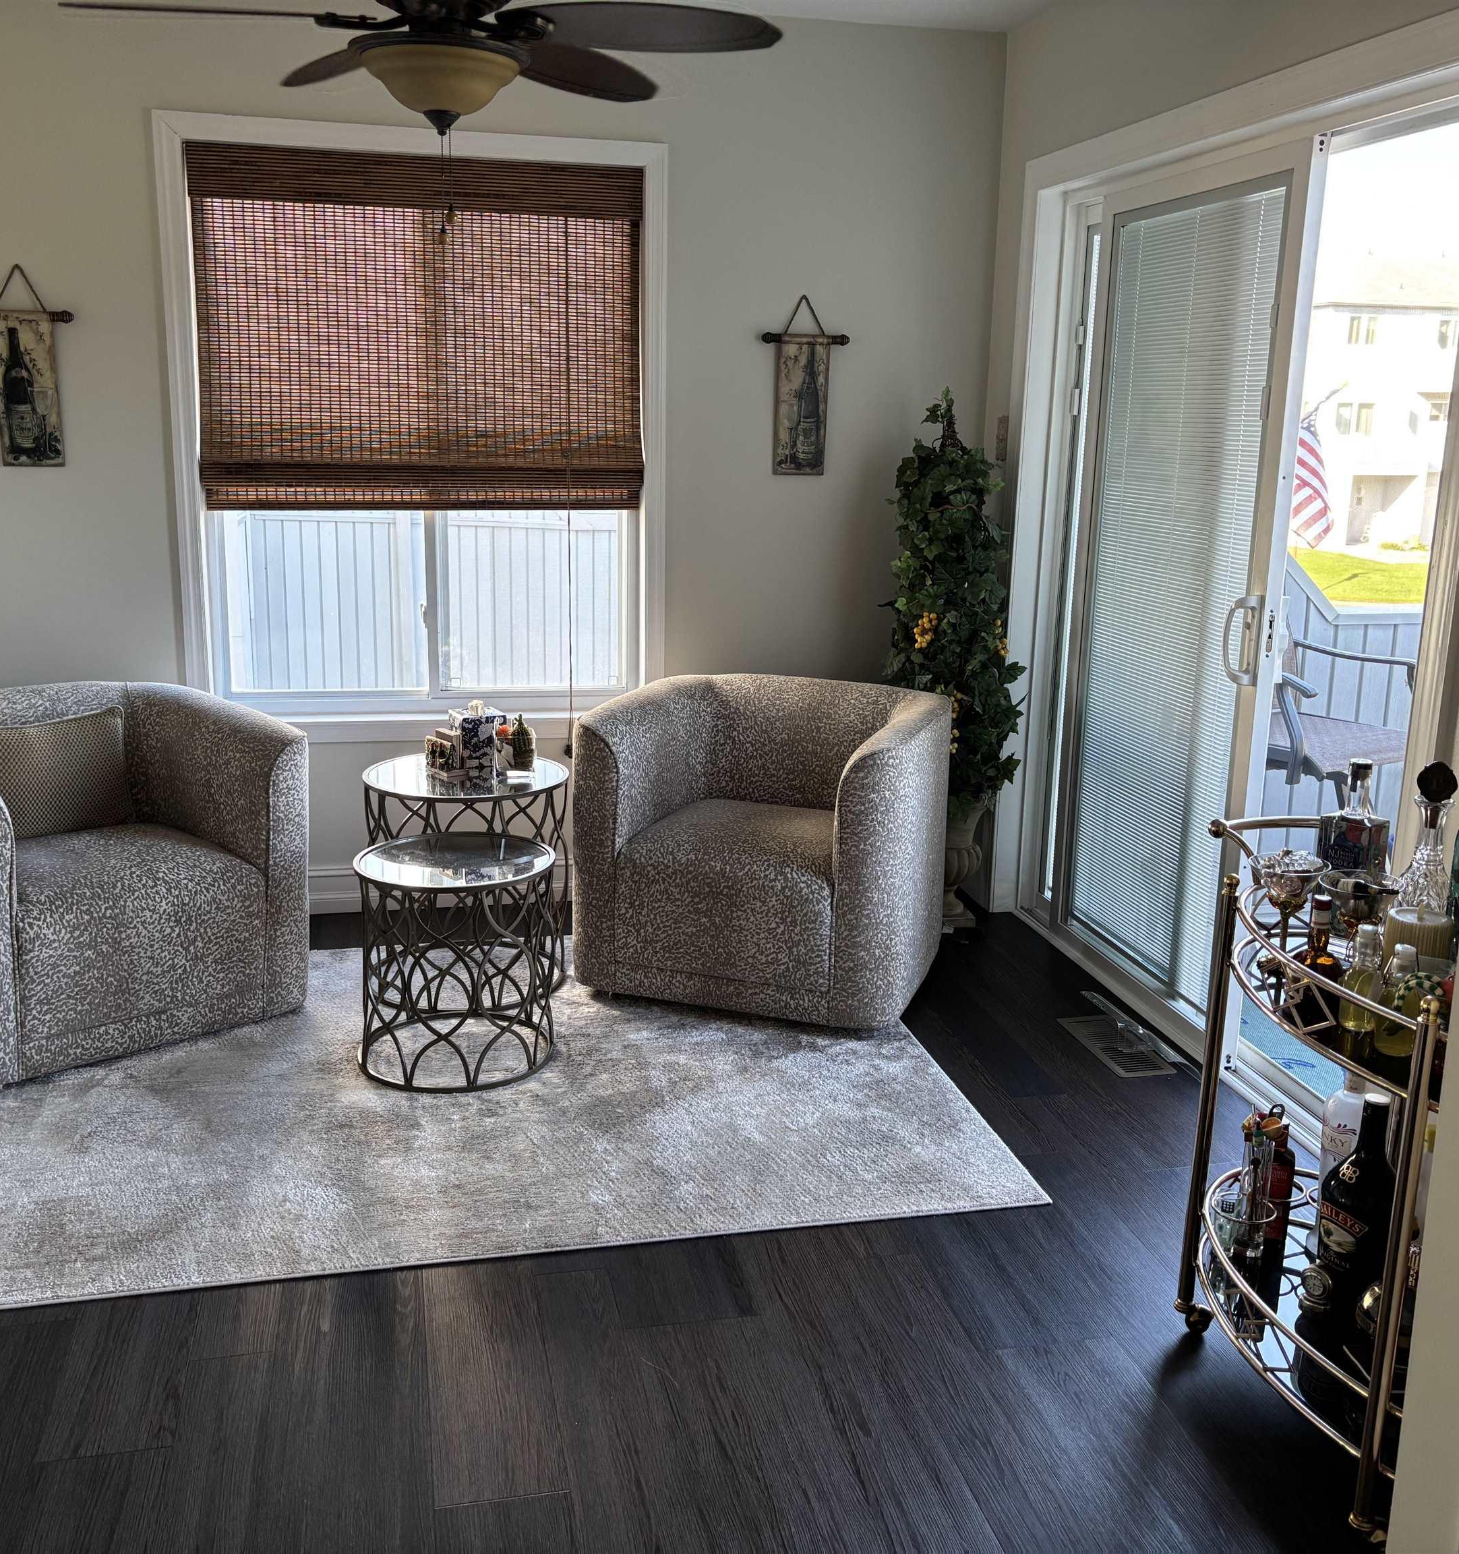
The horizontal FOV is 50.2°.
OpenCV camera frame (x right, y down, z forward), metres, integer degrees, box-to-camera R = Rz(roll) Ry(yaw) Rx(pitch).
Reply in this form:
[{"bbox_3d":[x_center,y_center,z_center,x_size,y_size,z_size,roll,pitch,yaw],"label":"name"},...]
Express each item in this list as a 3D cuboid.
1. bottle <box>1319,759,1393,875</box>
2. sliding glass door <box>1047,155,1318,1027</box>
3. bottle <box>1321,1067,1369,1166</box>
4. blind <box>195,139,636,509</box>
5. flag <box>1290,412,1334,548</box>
[{"bbox_3d":[0.941,0.107,2.341,0.076,0.257,0.076,-12,18,-43],"label":"bottle"},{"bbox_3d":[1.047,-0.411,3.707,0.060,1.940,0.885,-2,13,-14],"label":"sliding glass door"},{"bbox_3d":[0.958,0.586,2.416,0.078,0.325,0.078,-5,14,-25],"label":"bottle"},{"bbox_3d":[-0.808,-1.171,4.148,1.165,0.910,0.080,-2,13,-14],"label":"blind"},{"bbox_3d":[4.780,-2.481,13.000,0.500,1.200,0.350,7,14,22],"label":"flag"}]

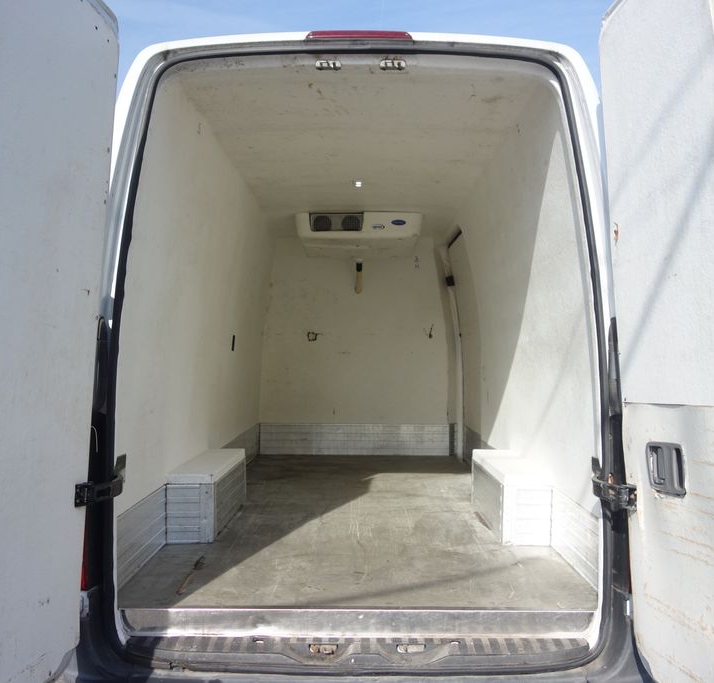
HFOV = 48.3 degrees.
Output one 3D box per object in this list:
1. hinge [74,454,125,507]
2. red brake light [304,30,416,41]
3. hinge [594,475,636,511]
[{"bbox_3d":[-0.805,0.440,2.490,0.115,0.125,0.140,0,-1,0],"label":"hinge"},{"bbox_3d":[0.007,-0.998,2.585,0.347,0.030,0.045,0,-1,0],"label":"red brake light"},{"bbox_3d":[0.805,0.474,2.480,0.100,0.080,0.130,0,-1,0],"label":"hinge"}]

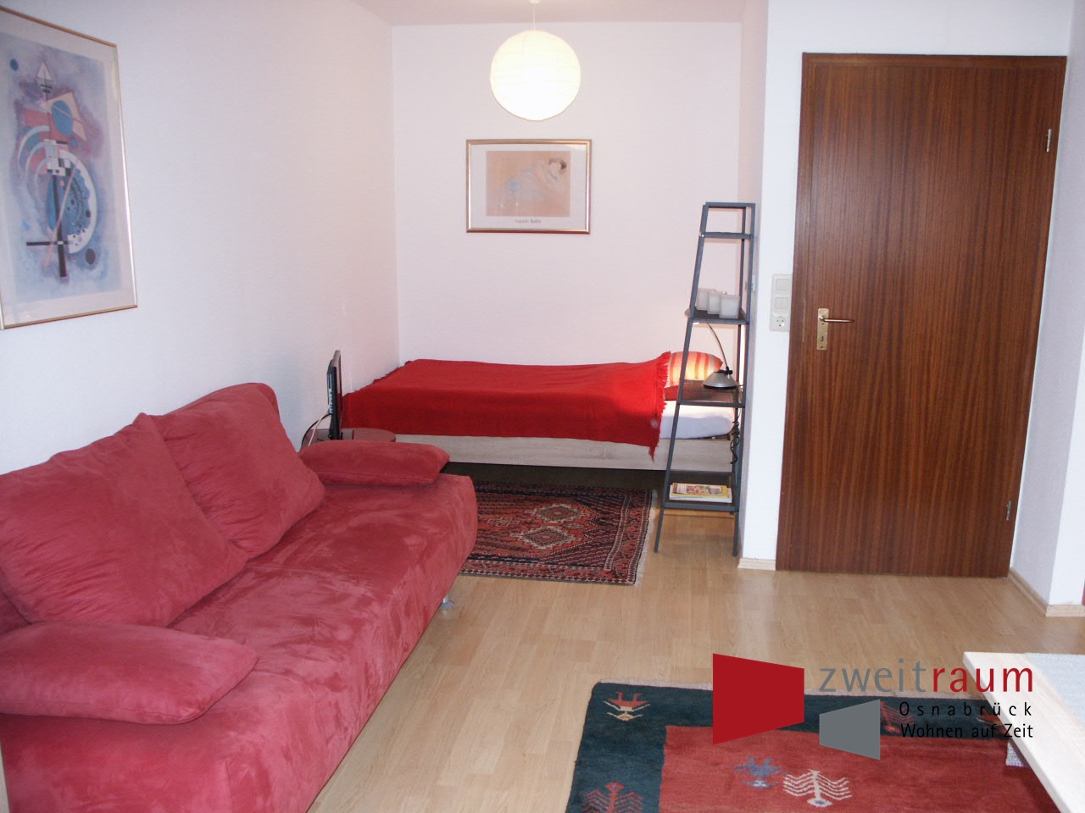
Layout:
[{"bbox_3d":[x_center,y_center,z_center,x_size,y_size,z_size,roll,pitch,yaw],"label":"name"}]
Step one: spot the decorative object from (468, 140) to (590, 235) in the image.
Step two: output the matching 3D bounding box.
[{"bbox_3d":[-0.080,-1.266,5.049,0.725,0.540,0.025,2,12,7],"label":"decorative object"}]

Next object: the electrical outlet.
[{"bbox_3d":[0.923,-0.398,3.397,0.082,0.225,0.015,2,12,7],"label":"electrical outlet"}]

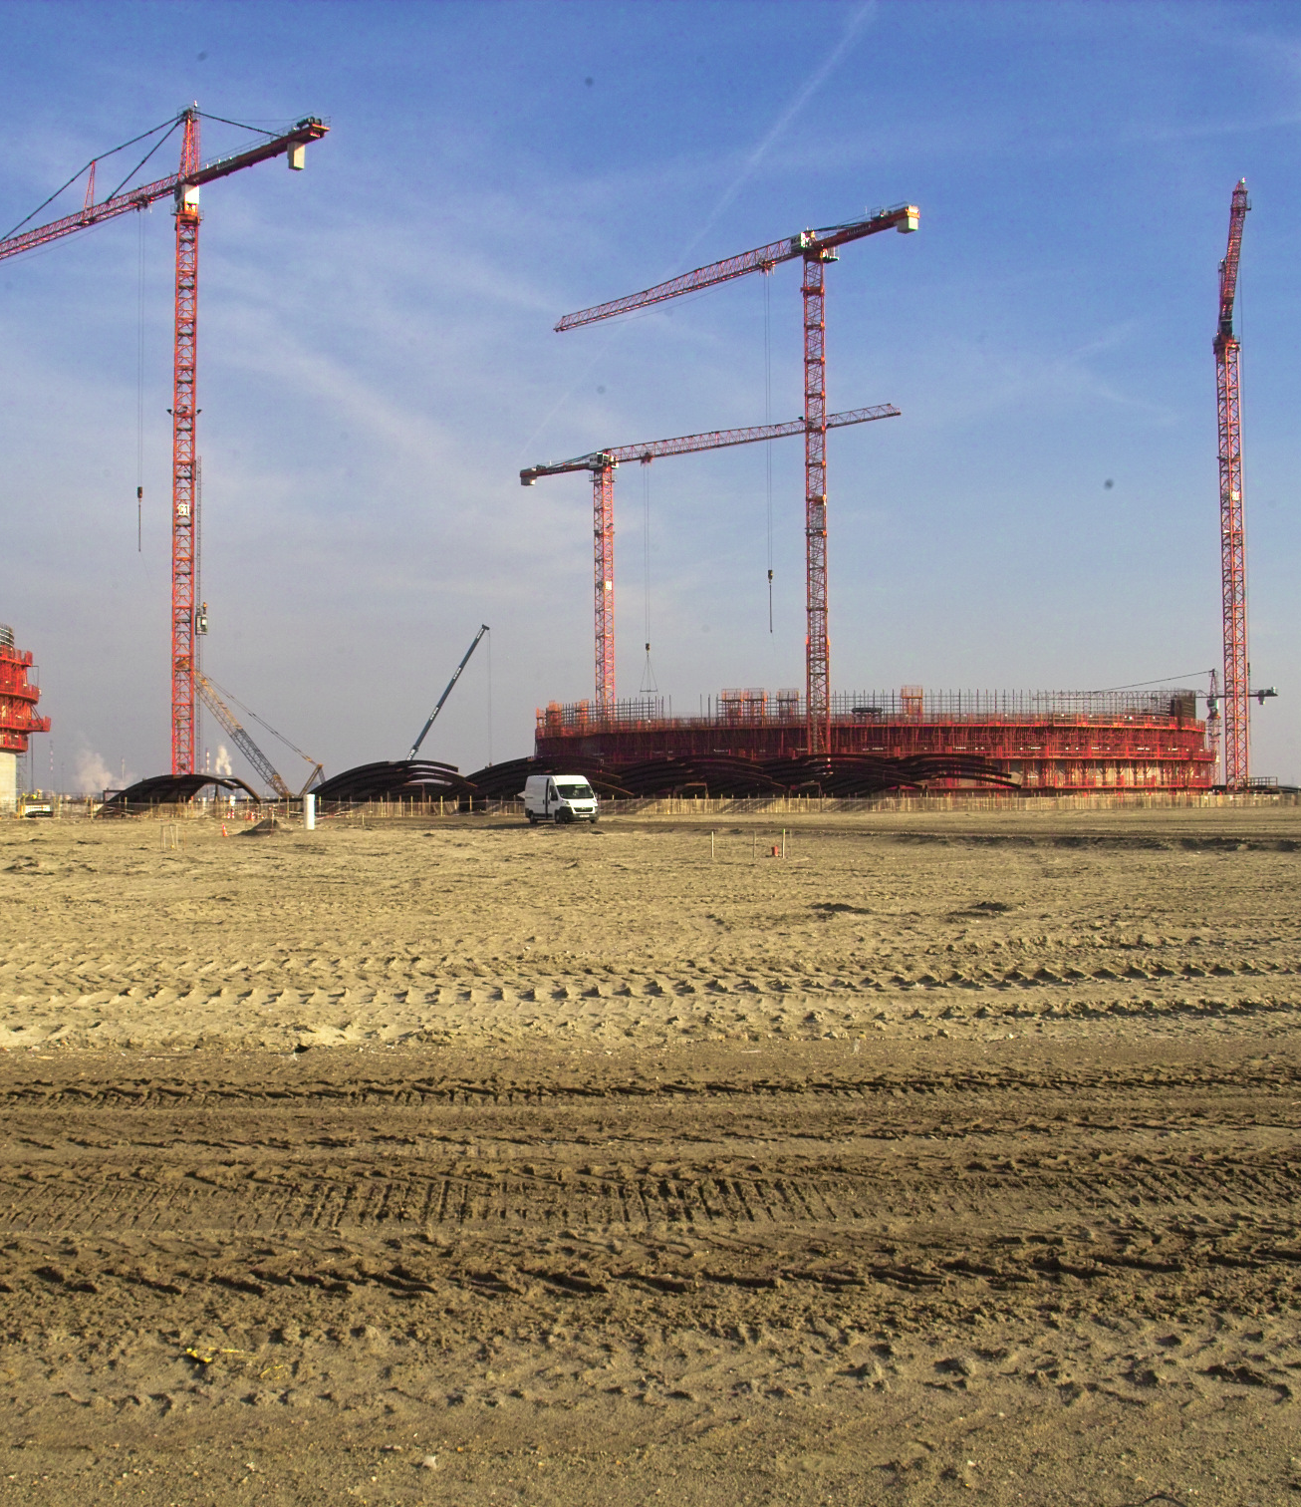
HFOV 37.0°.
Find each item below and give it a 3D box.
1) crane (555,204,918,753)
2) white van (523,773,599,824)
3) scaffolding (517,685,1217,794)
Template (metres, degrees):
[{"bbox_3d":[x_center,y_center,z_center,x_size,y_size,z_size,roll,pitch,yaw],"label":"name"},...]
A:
[{"bbox_3d":[8.346,-25.909,228.384,3.000,64.200,61.200,0,-2,-41],"label":"crane"},{"bbox_3d":[-4.673,2.478,103.000,2.100,2.520,5.400,0,-1,-27],"label":"white van"},{"bbox_3d":[29.743,-0.975,265.409,90.000,13.600,90.000,-1,-1,6],"label":"scaffolding"}]

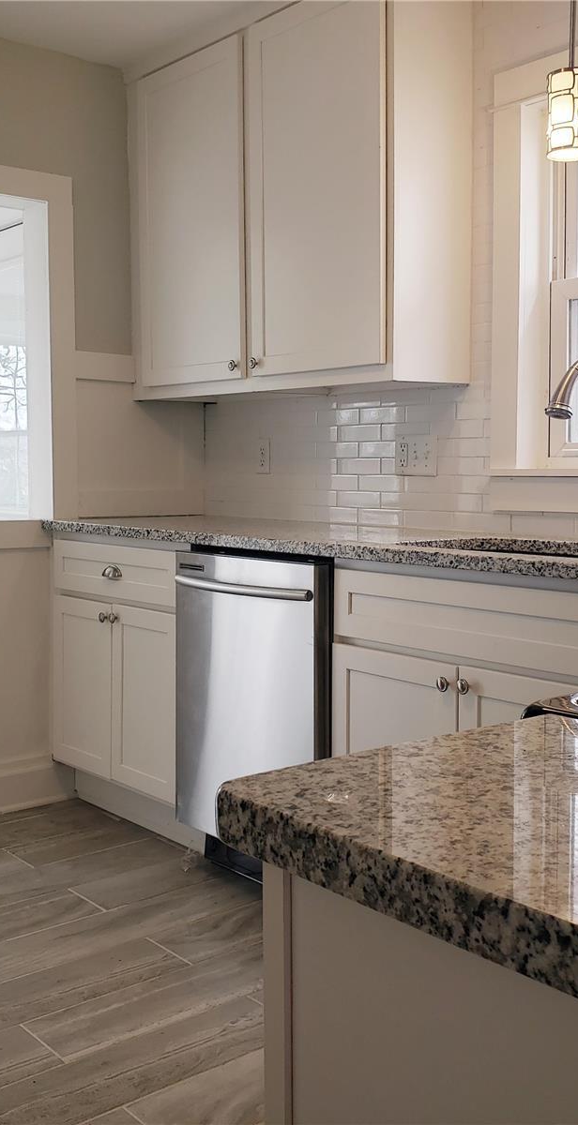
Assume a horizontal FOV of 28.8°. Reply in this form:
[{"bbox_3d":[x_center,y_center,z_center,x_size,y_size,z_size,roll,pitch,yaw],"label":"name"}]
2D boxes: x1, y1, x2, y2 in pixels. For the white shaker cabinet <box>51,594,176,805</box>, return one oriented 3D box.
[{"bbox_3d":[-0.298,0.387,3.629,0.605,0.559,0.784,-4,7,-39],"label":"white shaker cabinet"}]

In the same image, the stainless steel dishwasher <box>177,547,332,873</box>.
[{"bbox_3d":[0.117,0.408,3.072,0.620,0.887,0.594,-4,7,-39],"label":"stainless steel dishwasher"}]

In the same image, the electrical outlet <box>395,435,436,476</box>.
[{"bbox_3d":[0.365,-0.307,3.241,0.008,0.117,0.168,-4,7,-39],"label":"electrical outlet"}]

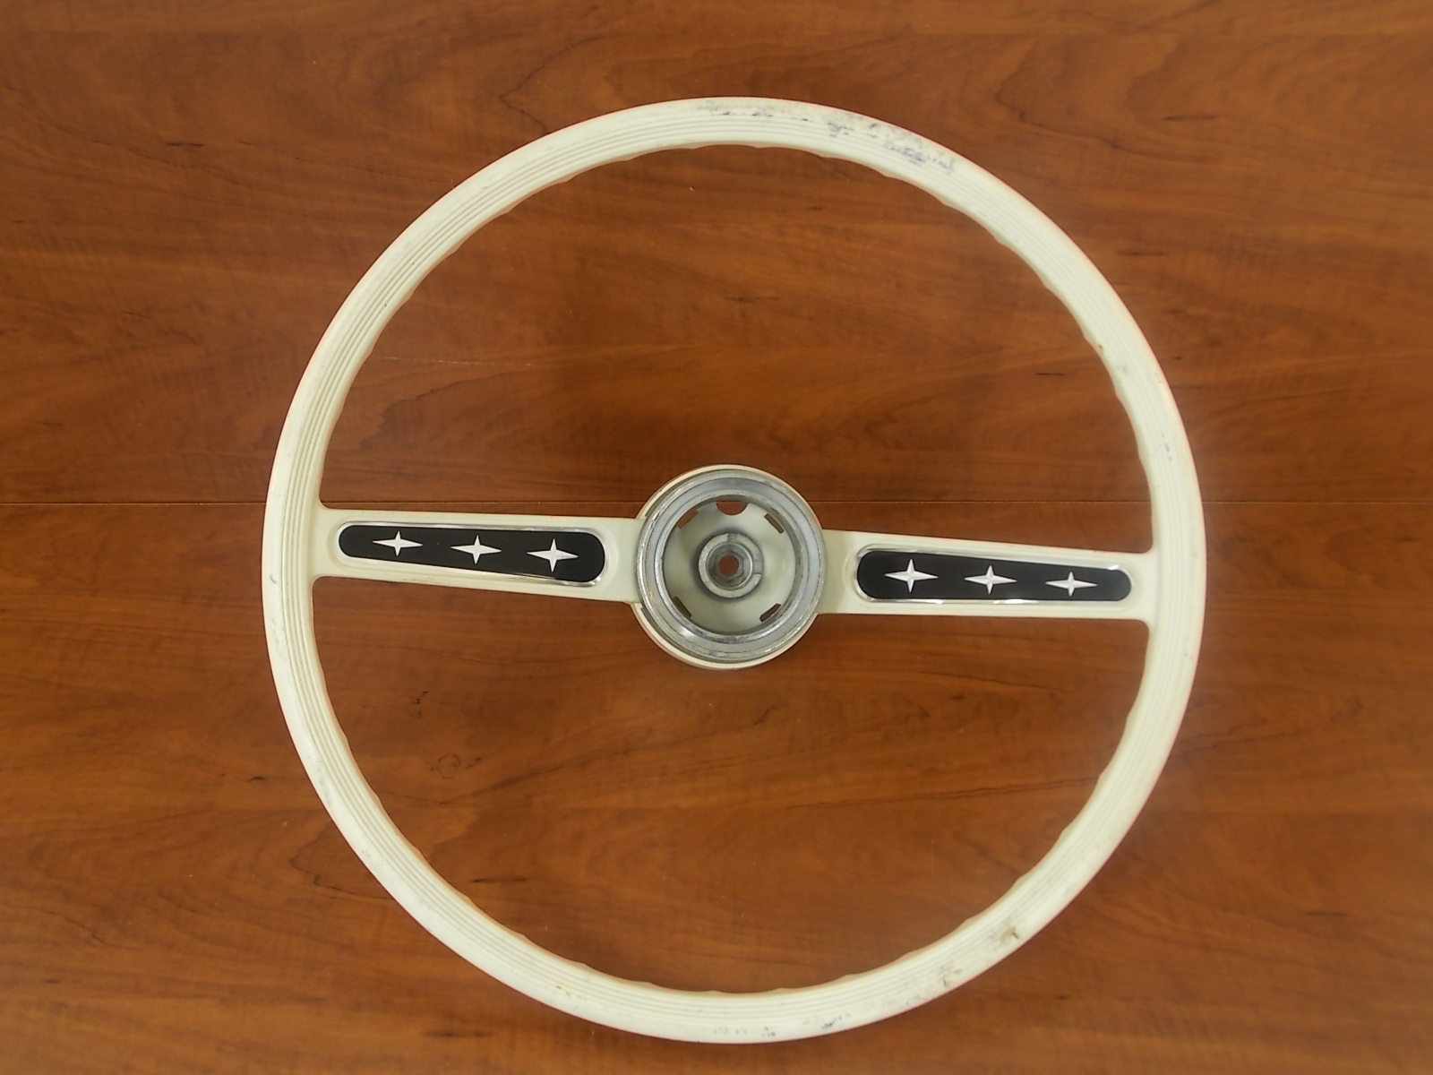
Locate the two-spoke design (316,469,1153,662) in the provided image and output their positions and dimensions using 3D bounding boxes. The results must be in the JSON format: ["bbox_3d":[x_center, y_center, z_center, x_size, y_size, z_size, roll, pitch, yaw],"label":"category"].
[{"bbox_3d":[0.008,0.013,0.562,0.376,0.055,0.090,3,88,-1],"label":"two-spoke design"}]

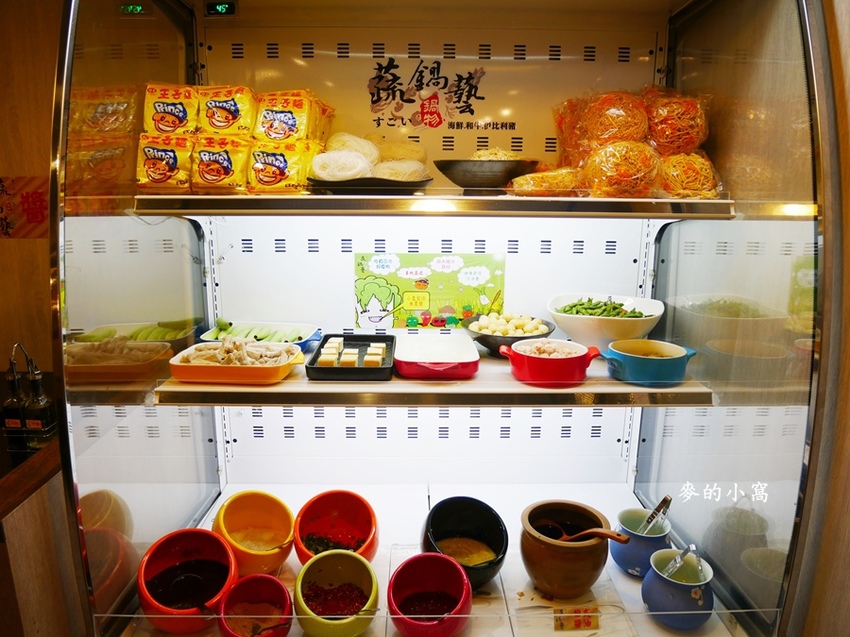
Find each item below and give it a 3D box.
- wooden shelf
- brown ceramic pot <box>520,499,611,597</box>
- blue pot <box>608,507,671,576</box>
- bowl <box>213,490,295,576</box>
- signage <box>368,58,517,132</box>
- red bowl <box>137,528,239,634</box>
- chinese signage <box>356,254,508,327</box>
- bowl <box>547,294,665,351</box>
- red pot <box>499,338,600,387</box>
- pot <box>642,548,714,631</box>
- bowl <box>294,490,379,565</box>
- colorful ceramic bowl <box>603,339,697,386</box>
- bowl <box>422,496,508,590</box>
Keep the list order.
[{"bbox_3d":[0.012,0.131,1.412,1.165,0.038,0.366,0,12,0],"label":"wooden shelf"},{"bbox_3d":[0.297,0.492,1.238,0.187,0.145,0.187,0,12,0],"label":"brown ceramic pot"},{"bbox_3d":[0.480,0.497,1.301,0.136,0.108,0.136,0,12,0],"label":"blue pot"},{"bbox_3d":[-0.378,0.475,1.297,0.172,0.152,0.172,0,12,0],"label":"bowl"},{"bbox_3d":[0.044,-0.577,1.512,0.385,0.180,0.010,0,13,-1],"label":"signage"},{"bbox_3d":[-0.480,0.537,1.205,0.193,0.154,0.193,-5,14,-21],"label":"red bowl"},{"bbox_3d":[0.012,-0.072,1.553,0.397,0.201,0.006,0,12,0],"label":"chinese signage"},{"bbox_3d":[0.441,0.035,1.435,0.280,0.143,0.255,0,12,0],"label":"bowl"},{"bbox_3d":[0.287,0.103,1.356,0.230,0.072,0.174,0,13,-1],"label":"red pot"},{"bbox_3d":[0.498,0.529,1.154,0.137,0.108,0.137,0,12,0],"label":"pot"},{"bbox_3d":[-0.203,0.503,1.358,0.194,0.154,0.194,-1,13,-5],"label":"bowl"},{"bbox_3d":[0.514,0.102,1.372,0.228,0.070,0.172,-5,14,-21],"label":"colorful ceramic bowl"},{"bbox_3d":[0.091,0.512,1.336,0.196,0.154,0.196,0,13,0],"label":"bowl"}]

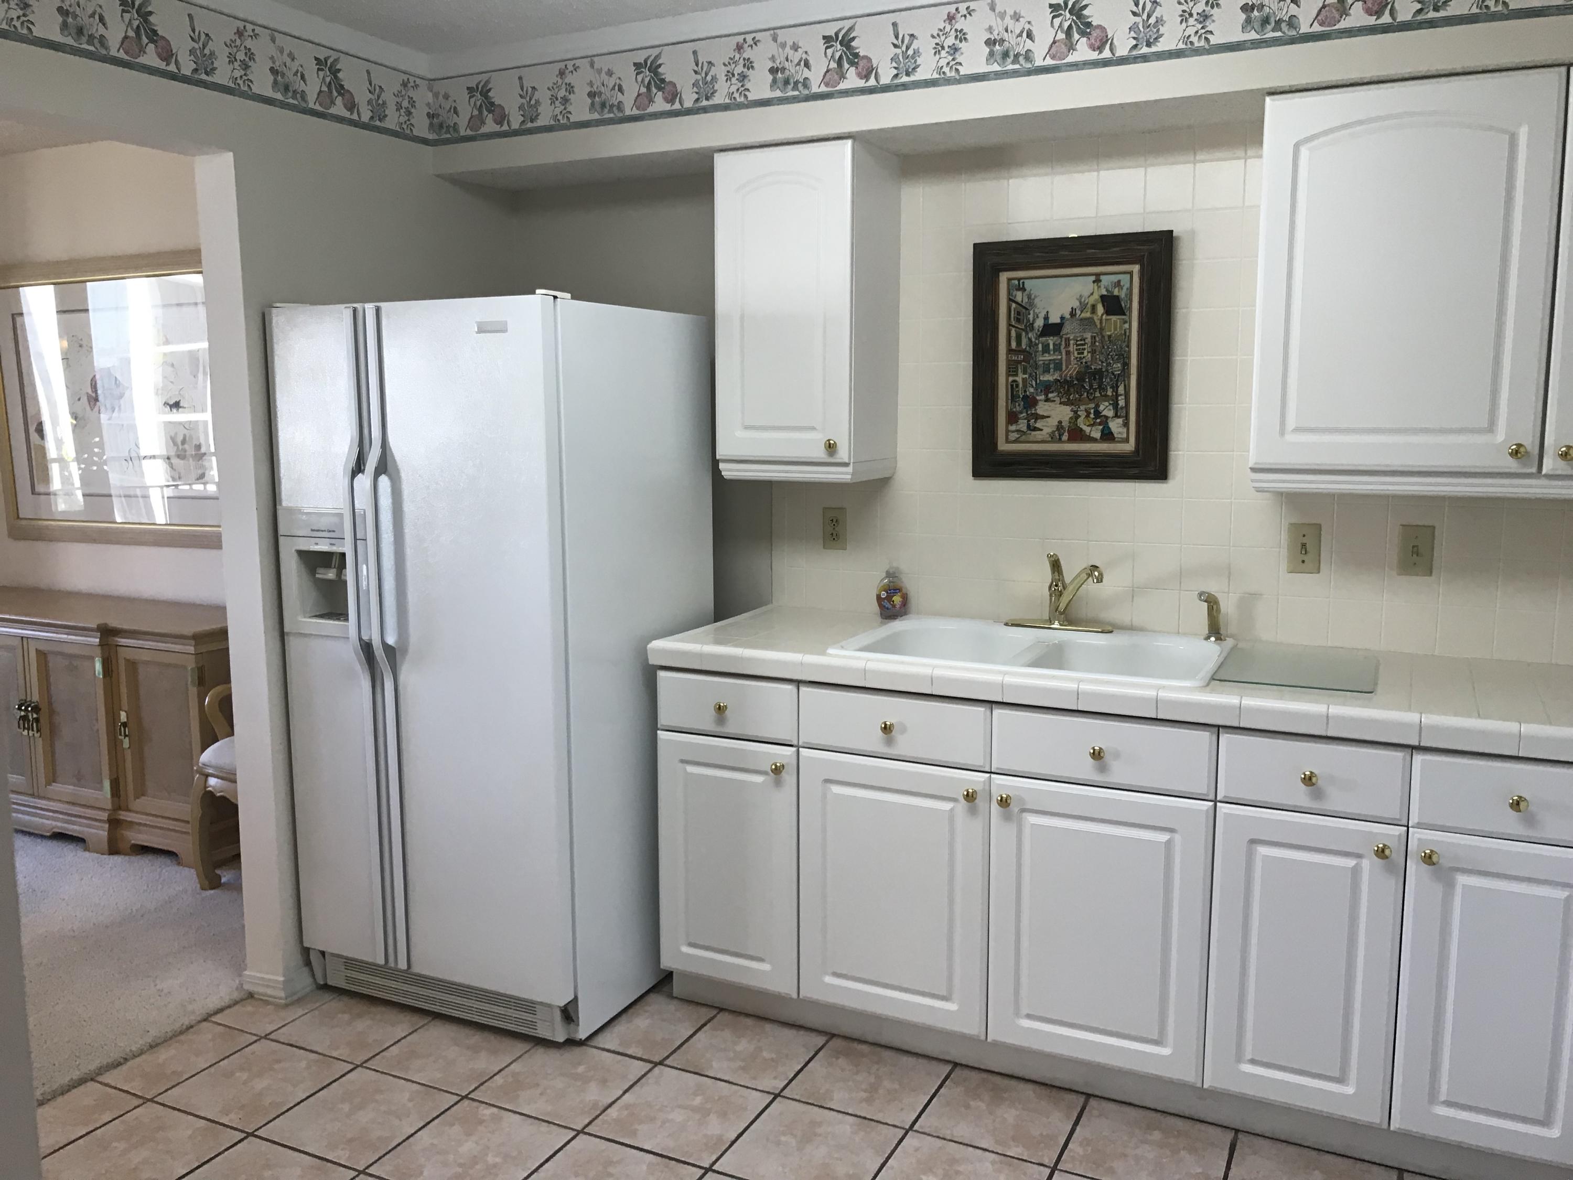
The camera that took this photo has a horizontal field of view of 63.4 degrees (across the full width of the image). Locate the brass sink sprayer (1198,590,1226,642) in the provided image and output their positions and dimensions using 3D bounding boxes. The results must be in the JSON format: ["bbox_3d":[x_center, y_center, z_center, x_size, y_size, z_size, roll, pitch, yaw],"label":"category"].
[{"bbox_3d":[1.000,0.060,2.984,0.074,0.115,0.052,-5,9,-31],"label":"brass sink sprayer"}]

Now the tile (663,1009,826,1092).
[{"bbox_3d":[-0.088,1.073,2.955,0.297,0.010,0.290,4,9,26],"label":"tile"}]

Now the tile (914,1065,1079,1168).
[{"bbox_3d":[0.456,1.109,2.690,0.297,0.010,0.290,4,9,26],"label":"tile"}]

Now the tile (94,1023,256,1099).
[{"bbox_3d":[-1.423,1.103,2.985,0.193,0.010,0.300,4,9,26],"label":"tile"}]

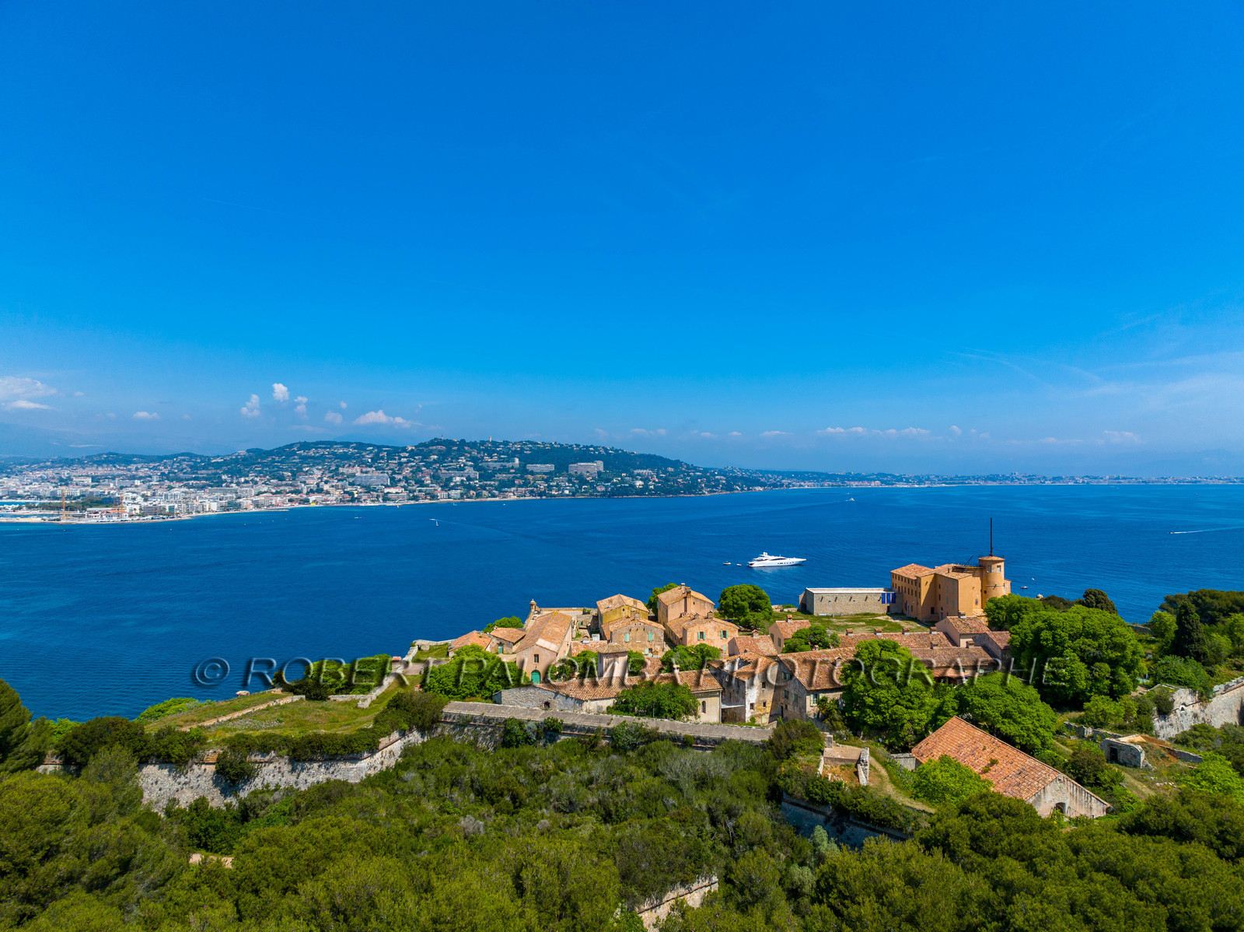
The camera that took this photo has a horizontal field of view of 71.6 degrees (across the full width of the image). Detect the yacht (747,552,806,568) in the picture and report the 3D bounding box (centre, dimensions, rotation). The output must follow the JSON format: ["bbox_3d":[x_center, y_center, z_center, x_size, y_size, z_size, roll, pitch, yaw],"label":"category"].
[{"bbox_3d":[111.300,66.300,617.000,43.000,11.000,8.500,0,-1,-15],"label":"yacht"}]

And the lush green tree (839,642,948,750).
[{"bbox_3d":[42.860,35.320,136.500,16.290,15.670,15.230,0,-1,17],"label":"lush green tree"}]

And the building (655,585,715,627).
[{"bbox_3d":[16.898,37.342,228.887,12.365,9.814,16.616,0,0,-6],"label":"building"}]

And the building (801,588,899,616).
[{"bbox_3d":[63.200,37.700,241.500,24.000,6.300,10.500,0,-1,-3],"label":"building"}]

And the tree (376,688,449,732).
[{"bbox_3d":[-32.100,36.900,132.000,10.900,5.800,8.500,0,-1,0],"label":"tree"}]

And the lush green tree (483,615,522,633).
[{"bbox_3d":[-28.000,37.600,201.000,9.300,5.900,8.500,0,-1,0],"label":"lush green tree"}]

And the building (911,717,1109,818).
[{"bbox_3d":[46.619,37.172,105.588,12.323,6.659,21.510,0,0,-9],"label":"building"}]

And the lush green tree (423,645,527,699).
[{"bbox_3d":[-28.420,39.080,166.950,20.110,8.670,14.700,0,0,-10],"label":"lush green tree"}]

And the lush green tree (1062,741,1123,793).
[{"bbox_3d":[58.392,37.480,106.974,6.500,6.531,6.200,0,-1,29],"label":"lush green tree"}]

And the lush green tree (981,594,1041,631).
[{"bbox_3d":[97.783,37.172,215.959,13.600,10.269,12.500,0,0,24],"label":"lush green tree"}]

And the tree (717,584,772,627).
[{"bbox_3d":[31.200,35.700,220.000,13.800,10.700,13.200,0,-1,0],"label":"tree"}]

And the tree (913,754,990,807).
[{"bbox_3d":[38.000,36.300,99.500,9.100,5.800,8.200,0,-1,0],"label":"tree"}]

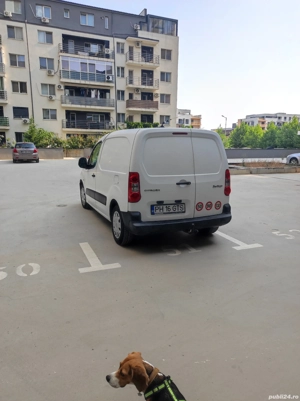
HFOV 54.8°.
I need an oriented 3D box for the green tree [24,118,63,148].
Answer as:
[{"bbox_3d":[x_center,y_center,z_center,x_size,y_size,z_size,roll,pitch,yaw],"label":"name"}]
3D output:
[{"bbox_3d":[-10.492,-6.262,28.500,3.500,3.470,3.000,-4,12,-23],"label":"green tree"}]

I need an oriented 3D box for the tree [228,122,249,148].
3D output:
[{"bbox_3d":[14.151,-9.866,46.000,3.200,4.830,3.200,-4,12,-23],"label":"tree"}]

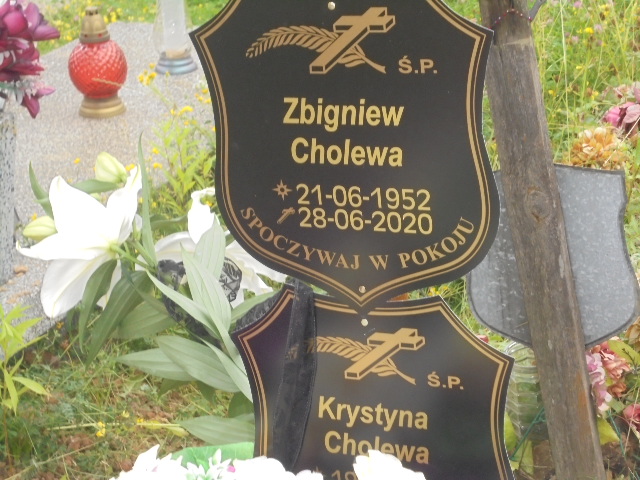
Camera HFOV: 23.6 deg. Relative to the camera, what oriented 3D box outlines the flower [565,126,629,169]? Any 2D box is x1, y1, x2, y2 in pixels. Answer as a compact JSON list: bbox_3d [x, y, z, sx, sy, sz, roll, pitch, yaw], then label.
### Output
[{"bbox_3d":[0.608,-0.193,3.350,0.138,0.105,0.130,-2,23,0],"label":"flower"}]

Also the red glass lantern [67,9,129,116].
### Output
[{"bbox_3d":[-0.471,-0.380,3.250,0.123,0.226,0.123,-2,23,0],"label":"red glass lantern"}]

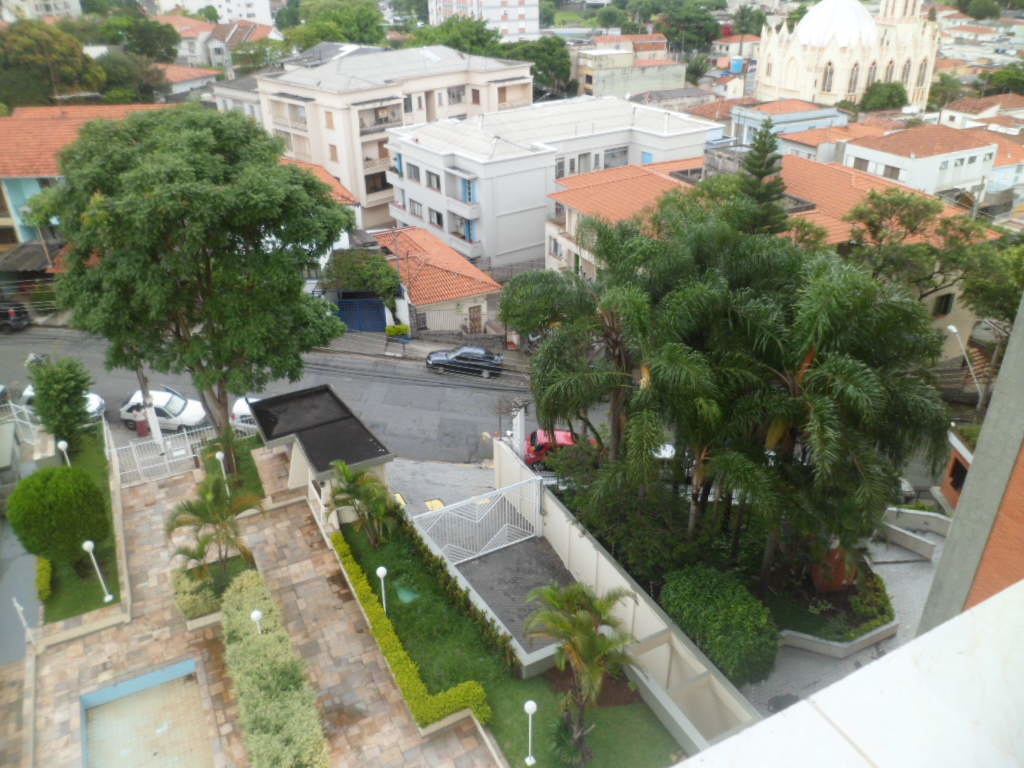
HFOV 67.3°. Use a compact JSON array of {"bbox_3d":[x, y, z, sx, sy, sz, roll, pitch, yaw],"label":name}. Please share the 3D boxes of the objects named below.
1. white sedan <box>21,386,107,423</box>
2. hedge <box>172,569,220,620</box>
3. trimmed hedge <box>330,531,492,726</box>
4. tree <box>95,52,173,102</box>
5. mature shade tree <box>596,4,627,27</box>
[{"bbox_3d":[-21.599,0.995,37.334,3.950,1.420,1.650,6,28,-1],"label":"white sedan"},{"bbox_3d":[-10.329,6.837,25.369,1.400,0.750,1.900,-15,32,-24],"label":"hedge"},{"bbox_3d":[-3.530,7.402,24.527,2.000,0.600,9.450,-15,31,-23],"label":"trimmed hedge"},{"bbox_3d":[-45.185,-35.510,94.418,9.000,10.014,9.000,-13,31,-21],"label":"tree"},{"bbox_3d":[30.416,-111.940,235.192,9.000,7.500,8.500,-2,29,0],"label":"mature shade tree"}]

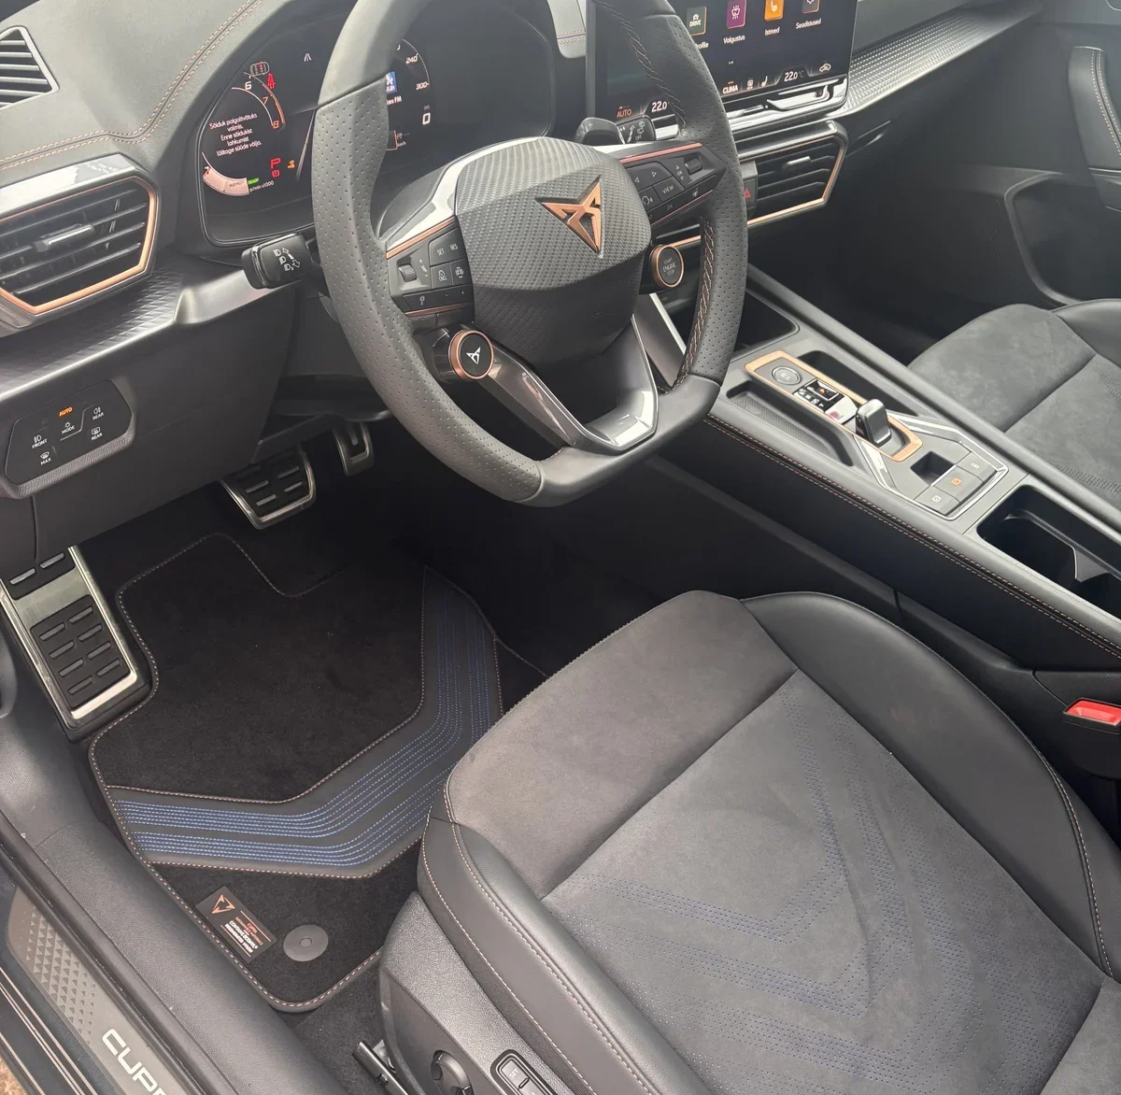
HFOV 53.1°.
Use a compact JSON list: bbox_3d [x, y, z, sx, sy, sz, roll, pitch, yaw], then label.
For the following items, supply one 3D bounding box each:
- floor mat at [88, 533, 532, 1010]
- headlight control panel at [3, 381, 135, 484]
[{"bbox_3d":[-0.303,0.163,1.287,0.610,0.030,0.485,31,47,31],"label":"floor mat"},{"bbox_3d":[-0.348,-0.082,0.789,0.014,0.048,0.097,21,41,36],"label":"headlight control panel"}]

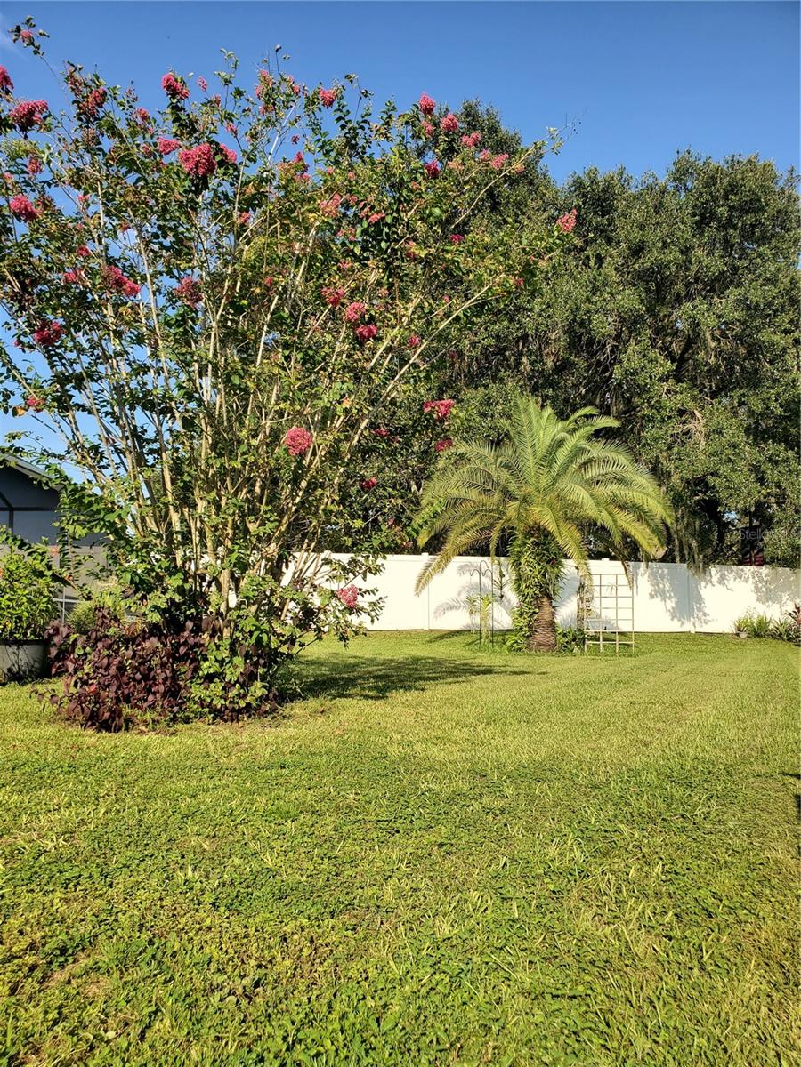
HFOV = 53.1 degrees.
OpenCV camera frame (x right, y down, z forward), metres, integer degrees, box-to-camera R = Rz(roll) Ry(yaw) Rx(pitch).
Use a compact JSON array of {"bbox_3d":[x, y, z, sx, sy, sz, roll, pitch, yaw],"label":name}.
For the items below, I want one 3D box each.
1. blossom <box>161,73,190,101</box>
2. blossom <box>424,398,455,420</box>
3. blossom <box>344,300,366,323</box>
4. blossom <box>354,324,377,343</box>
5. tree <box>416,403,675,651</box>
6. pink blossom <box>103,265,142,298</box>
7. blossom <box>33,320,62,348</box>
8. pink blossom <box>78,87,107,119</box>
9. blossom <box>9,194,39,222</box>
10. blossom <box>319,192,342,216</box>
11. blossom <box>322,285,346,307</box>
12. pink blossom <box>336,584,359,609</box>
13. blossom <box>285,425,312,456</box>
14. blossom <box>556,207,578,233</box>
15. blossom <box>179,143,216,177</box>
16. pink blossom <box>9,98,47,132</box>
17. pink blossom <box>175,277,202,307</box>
[{"bbox_3d":[-2.241,-4.460,8.000,0.266,0.266,0.266,0,-3,0],"label":"blossom"},{"bbox_3d":[0.410,-1.316,8.500,0.321,0.226,0.269,0,-3,0],"label":"blossom"},{"bbox_3d":[-0.480,-2.325,8.400,0.224,0.224,0.224,0,-3,0],"label":"blossom"},{"bbox_3d":[-0.355,-2.067,8.300,0.239,0.203,0.220,0,-3,0],"label":"blossom"},{"bbox_3d":[2.742,-0.196,15.400,4.822,4.822,4.678,0,-3,0],"label":"tree"},{"bbox_3d":[-2.704,-2.453,7.800,0.363,0.312,0.337,0,-3,0],"label":"pink blossom"},{"bbox_3d":[-3.343,-1.893,7.600,0.278,0.235,0.244,1,-3,-24],"label":"blossom"},{"bbox_3d":[-3.067,-4.292,8.000,0.276,0.297,0.272,1,-3,-21],"label":"pink blossom"},{"bbox_3d":[-3.563,-3.082,7.600,0.278,0.251,0.251,1,-3,-26],"label":"blossom"},{"bbox_3d":[-0.740,-3.485,8.500,0.238,0.246,0.230,0,-3,-5],"label":"blossom"},{"bbox_3d":[-0.686,-2.463,8.300,0.239,0.221,0.230,0,-3,0],"label":"blossom"},{"bbox_3d":[-0.541,0.641,8.200,0.212,0.237,0.213,0,-3,-4],"label":"pink blossom"},{"bbox_3d":[-0.978,-0.893,7.700,0.256,0.290,0.273,0,-3,0],"label":"blossom"},{"bbox_3d":[1.717,-3.246,8.300,0.221,0.276,0.247,0,-3,0],"label":"blossom"},{"bbox_3d":[-1.876,-3.452,7.400,0.334,0.290,0.297,1,-3,-15],"label":"blossom"},{"bbox_3d":[-3.474,-3.915,7.500,0.355,0.294,0.308,1,-3,-25],"label":"pink blossom"},{"bbox_3d":[-2.064,-2.358,7.800,0.252,0.274,0.250,1,-3,-15],"label":"pink blossom"}]

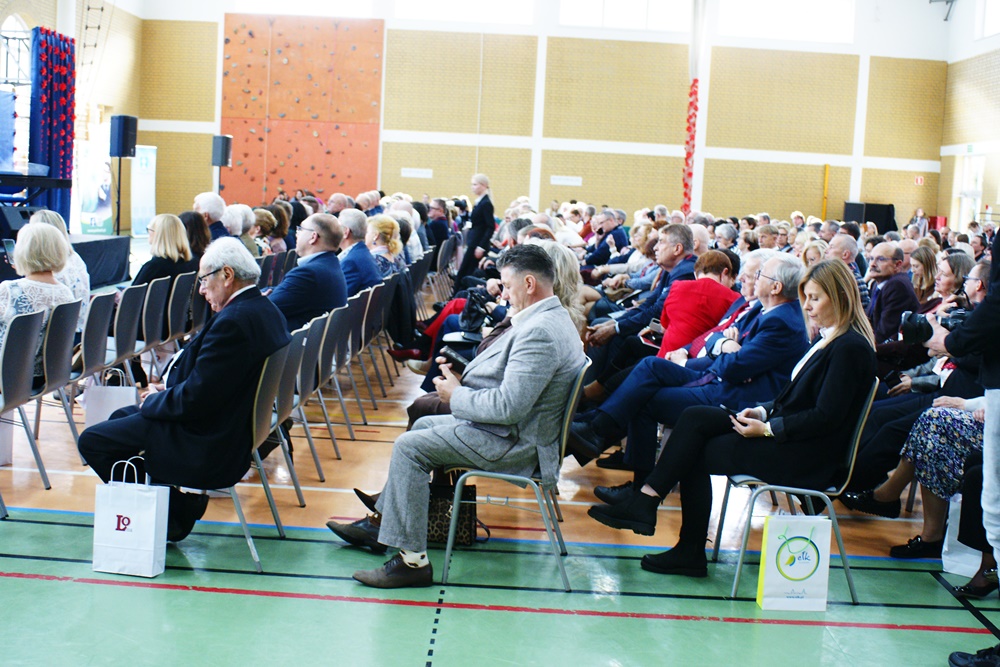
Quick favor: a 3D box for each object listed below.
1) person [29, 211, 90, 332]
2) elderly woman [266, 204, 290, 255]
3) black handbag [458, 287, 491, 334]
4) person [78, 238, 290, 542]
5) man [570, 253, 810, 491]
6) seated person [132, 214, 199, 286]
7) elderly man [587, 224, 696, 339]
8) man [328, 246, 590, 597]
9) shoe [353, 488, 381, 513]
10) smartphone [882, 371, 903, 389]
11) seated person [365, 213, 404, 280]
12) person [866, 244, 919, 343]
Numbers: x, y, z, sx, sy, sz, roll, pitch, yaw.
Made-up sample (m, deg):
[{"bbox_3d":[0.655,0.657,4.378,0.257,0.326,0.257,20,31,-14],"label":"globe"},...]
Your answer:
[{"bbox_3d":[-2.498,-0.010,6.040,0.800,1.290,0.500,3,7,1],"label":"person"},{"bbox_3d":[-2.344,-0.588,10.937,0.800,1.260,0.500,3,7,1],"label":"elderly woman"},{"bbox_3d":[-0.175,-0.150,7.543,0.180,0.270,0.260,3,7,1],"label":"black handbag"},{"bbox_3d":[-1.236,0.248,4.583,0.810,1.250,0.580,3,6,1],"label":"person"},{"bbox_3d":[0.855,0.276,5.166,1.040,1.275,0.580,3,6,1],"label":"man"},{"bbox_3d":[-2.387,-0.179,7.780,0.820,1.260,0.500,4,7,11],"label":"seated person"},{"bbox_3d":[0.745,0.064,6.538,0.860,1.350,0.540,3,7,1],"label":"elderly man"},{"bbox_3d":[-0.166,0.284,4.585,1.000,1.290,0.600,3,6,1],"label":"man"},{"bbox_3d":[-0.539,0.761,5.179,0.280,0.115,0.095,35,6,-3],"label":"shoe"},{"bbox_3d":[1.901,0.231,5.622,0.075,0.150,0.012,-51,4,-39],"label":"smartphone"},{"bbox_3d":[-1.152,-0.241,8.534,0.800,1.270,0.480,3,7,1],"label":"seated person"},{"bbox_3d":[2.175,0.069,7.272,0.820,1.310,0.540,1,7,-13],"label":"person"}]

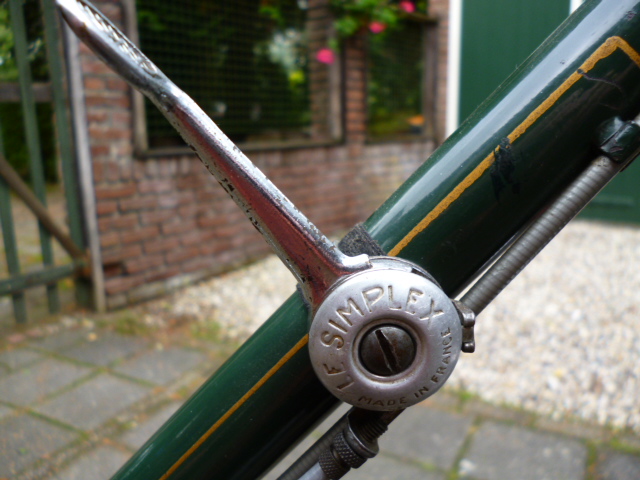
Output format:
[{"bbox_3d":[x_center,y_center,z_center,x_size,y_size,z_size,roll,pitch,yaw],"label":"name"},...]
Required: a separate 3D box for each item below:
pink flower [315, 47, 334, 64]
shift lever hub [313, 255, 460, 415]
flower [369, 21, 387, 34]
[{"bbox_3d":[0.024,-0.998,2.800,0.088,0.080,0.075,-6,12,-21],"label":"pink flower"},{"bbox_3d":[0.014,0.020,0.112,0.032,0.032,0.012,-1,11,1],"label":"shift lever hub"},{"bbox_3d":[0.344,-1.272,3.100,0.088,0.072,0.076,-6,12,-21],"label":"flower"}]

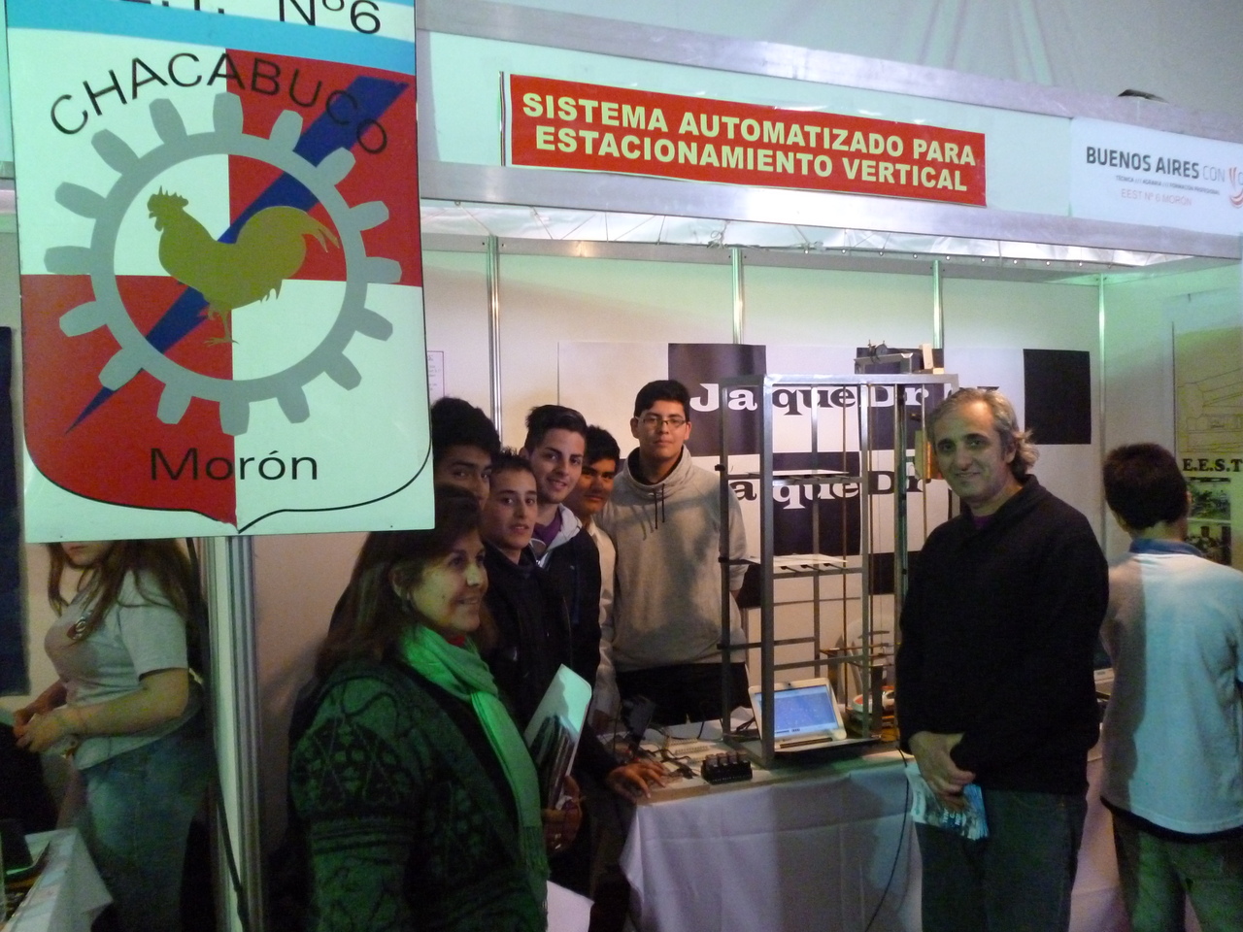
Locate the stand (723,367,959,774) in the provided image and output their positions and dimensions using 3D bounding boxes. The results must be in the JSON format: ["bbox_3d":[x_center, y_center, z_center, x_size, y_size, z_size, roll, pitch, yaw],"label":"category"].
[{"bbox_3d":[0.645,0.269,2.941,0.655,1.057,0.253,-2,2,-23],"label":"stand"}]

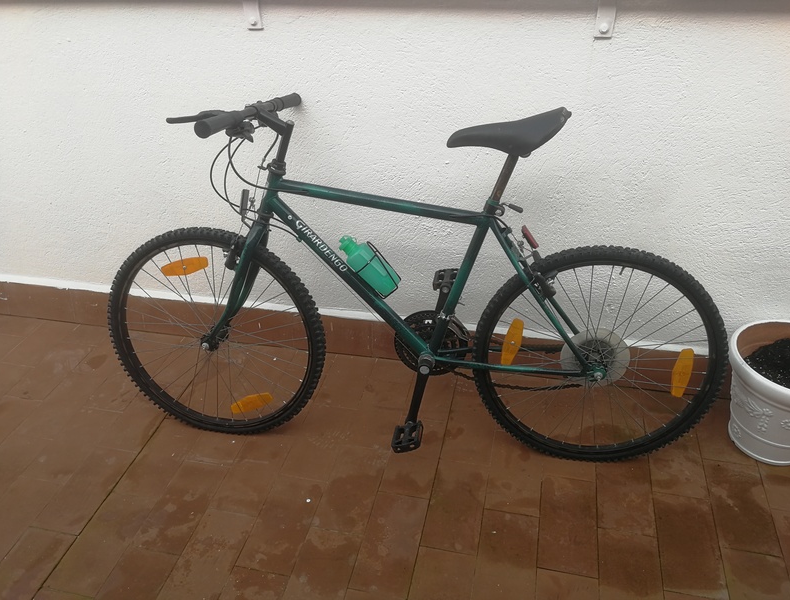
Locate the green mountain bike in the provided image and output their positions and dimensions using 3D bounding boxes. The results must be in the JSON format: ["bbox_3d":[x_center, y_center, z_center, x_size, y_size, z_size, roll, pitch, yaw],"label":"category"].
[{"bbox_3d":[0.007,-0.014,1.622,1.670,0.955,0.560,3,24,8],"label":"green mountain bike"}]

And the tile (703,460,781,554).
[{"bbox_3d":[0.891,0.533,1.618,0.140,0.012,0.280,6,35,12],"label":"tile"}]

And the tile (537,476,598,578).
[{"bbox_3d":[0.455,0.588,1.637,0.142,0.015,0.284,6,36,12],"label":"tile"}]

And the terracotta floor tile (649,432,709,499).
[{"bbox_3d":[0.808,0.454,1.807,0.142,0.015,0.284,6,36,12],"label":"terracotta floor tile"}]

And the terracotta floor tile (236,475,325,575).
[{"bbox_3d":[-0.287,0.581,1.626,0.140,0.012,0.280,6,35,12],"label":"terracotta floor tile"}]

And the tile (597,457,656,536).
[{"bbox_3d":[0.611,0.507,1.675,0.140,0.012,0.280,6,35,12],"label":"tile"}]

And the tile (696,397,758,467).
[{"bbox_3d":[0.956,0.379,1.837,0.140,0.012,0.270,6,35,12],"label":"tile"}]

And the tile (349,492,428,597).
[{"bbox_3d":[-0.007,0.609,1.567,0.140,0.012,0.280,6,35,12],"label":"tile"}]

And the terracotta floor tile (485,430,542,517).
[{"bbox_3d":[0.335,0.478,1.734,0.140,0.012,0.280,6,35,12],"label":"terracotta floor tile"}]

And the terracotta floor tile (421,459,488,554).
[{"bbox_3d":[0.165,0.544,1.651,0.140,0.012,0.280,6,35,12],"label":"terracotta floor tile"}]

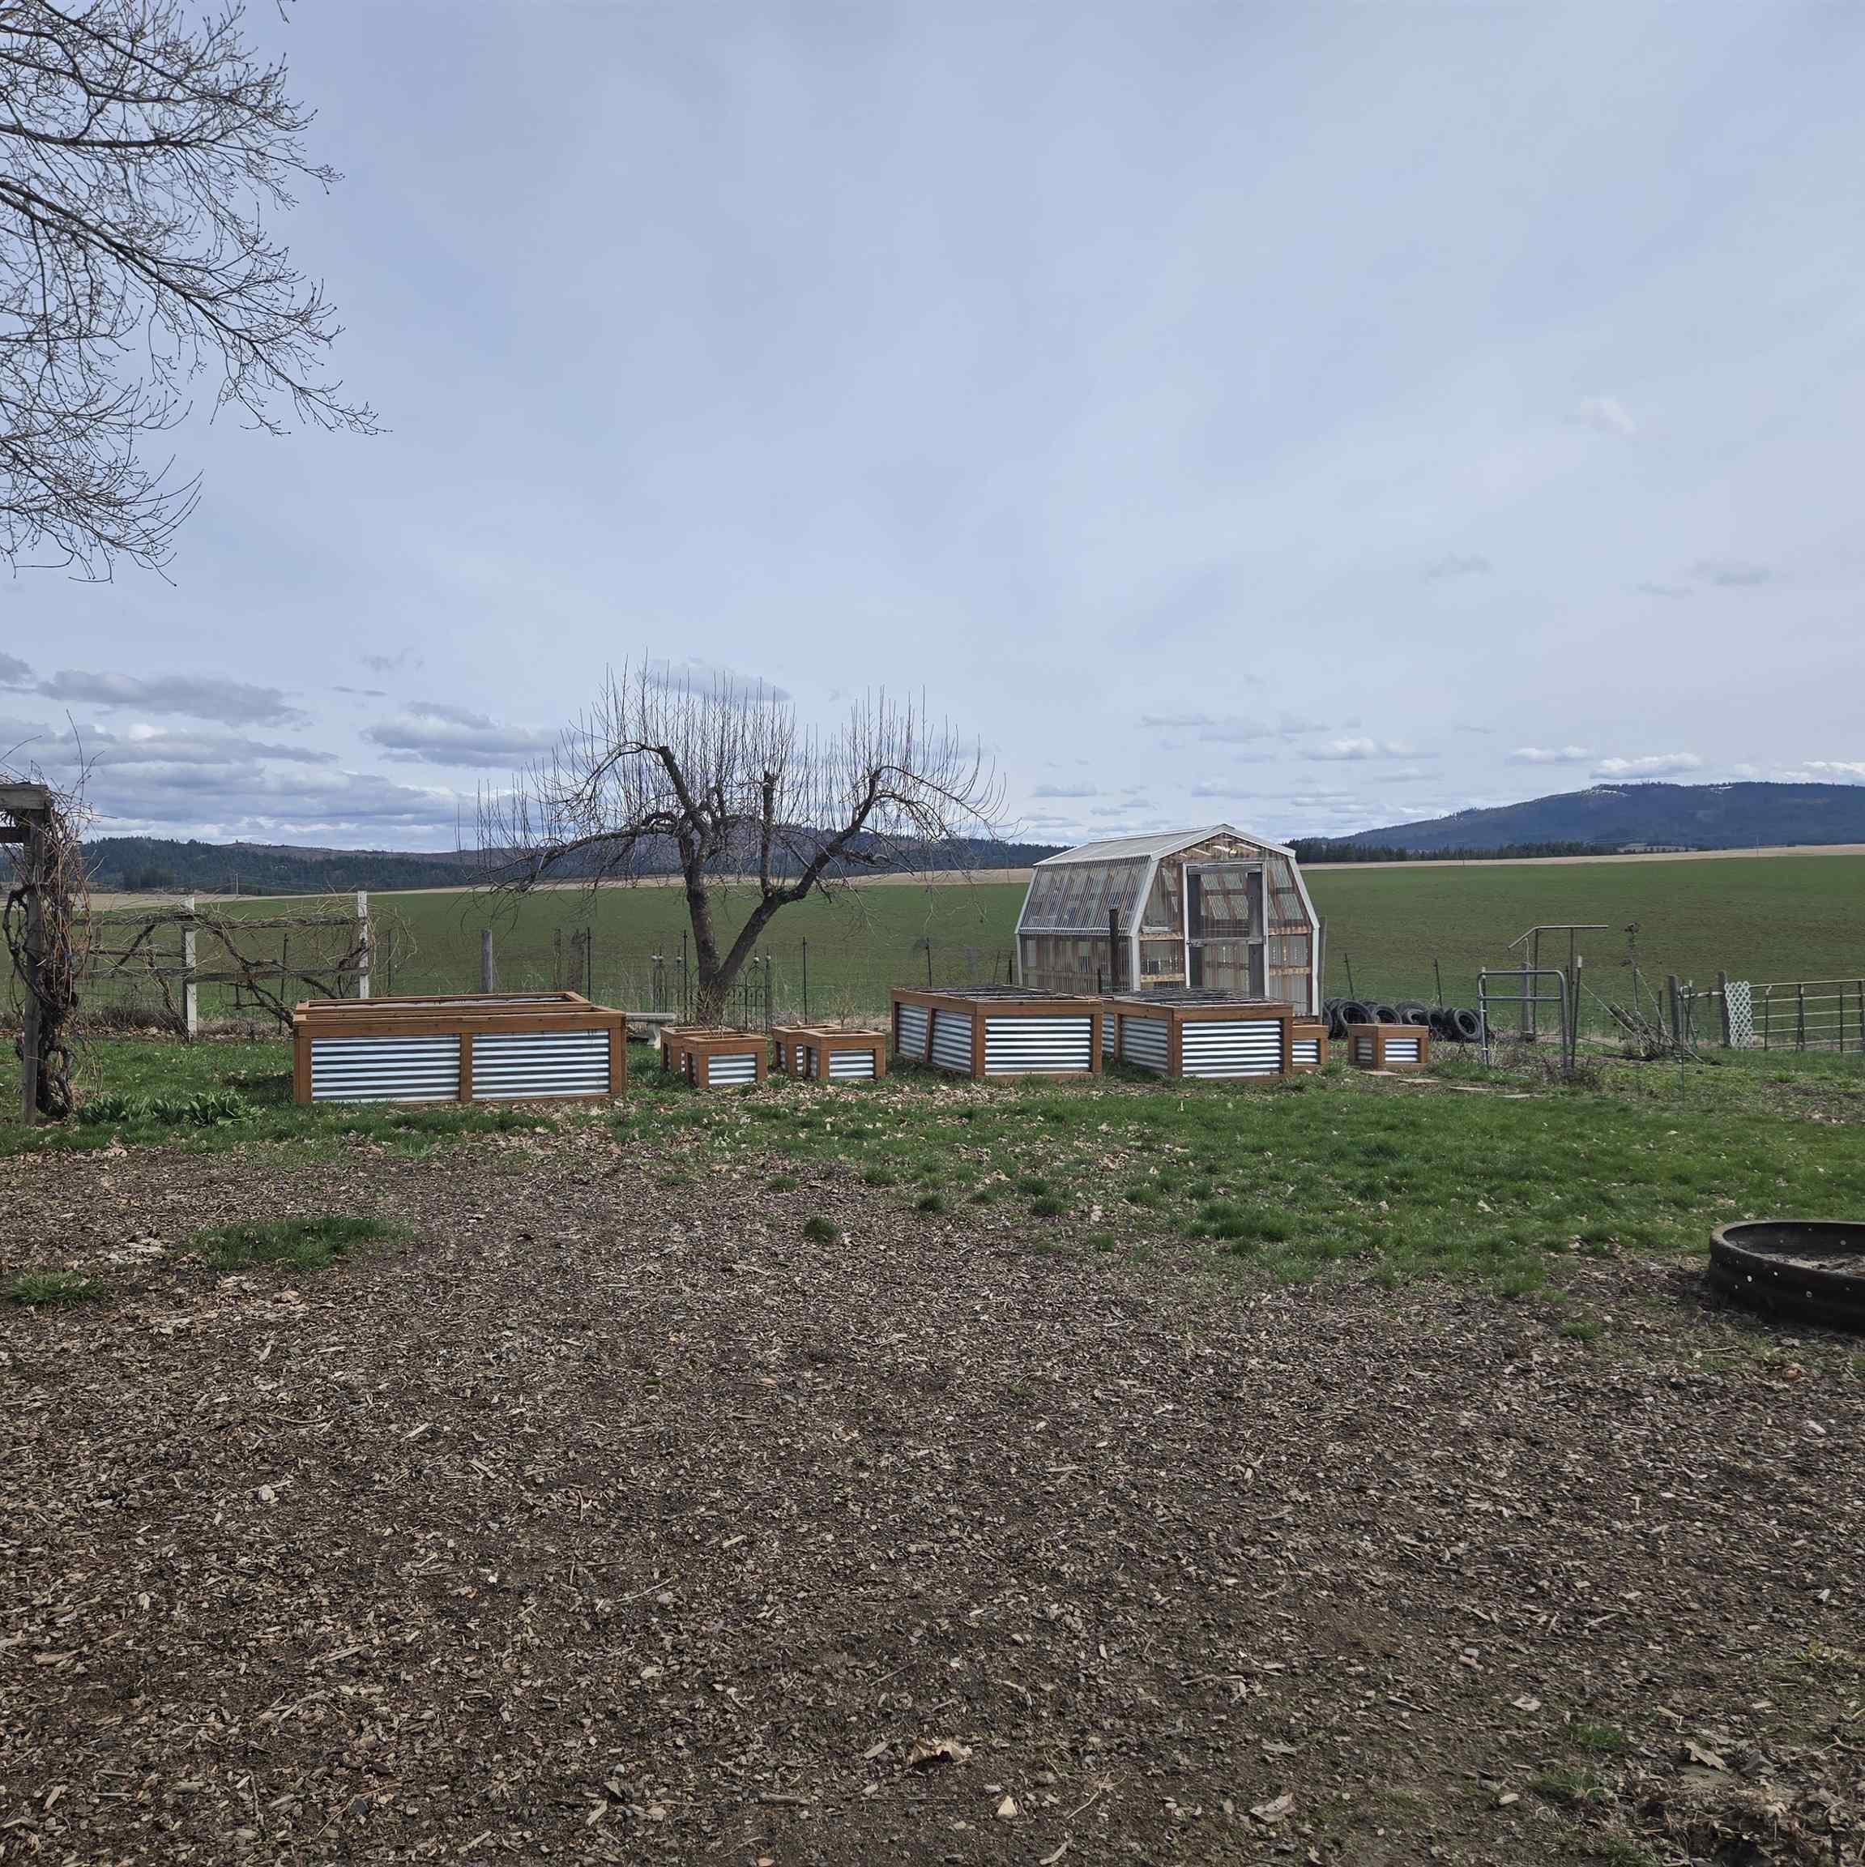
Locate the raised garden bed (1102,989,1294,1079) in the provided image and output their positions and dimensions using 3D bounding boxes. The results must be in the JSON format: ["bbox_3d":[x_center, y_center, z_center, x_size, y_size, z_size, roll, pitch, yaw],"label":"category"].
[{"bbox_3d":[2.414,0.990,16.760,1.270,0.700,2.550,0,1,-19],"label":"raised garden bed"}]

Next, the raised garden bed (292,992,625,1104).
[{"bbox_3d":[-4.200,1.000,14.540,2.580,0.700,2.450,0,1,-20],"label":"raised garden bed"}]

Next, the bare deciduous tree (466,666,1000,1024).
[{"bbox_3d":[-2.500,-1.100,21.500,6.800,4.800,6.000,0,1,0],"label":"bare deciduous tree"}]

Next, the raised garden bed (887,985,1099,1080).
[{"bbox_3d":[0.599,0.975,16.410,1.270,0.700,2.550,0,1,-19],"label":"raised garden bed"}]

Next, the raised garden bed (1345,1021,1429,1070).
[{"bbox_3d":[5.077,1.250,18.390,0.630,0.460,0.630,0,1,-15],"label":"raised garden bed"}]

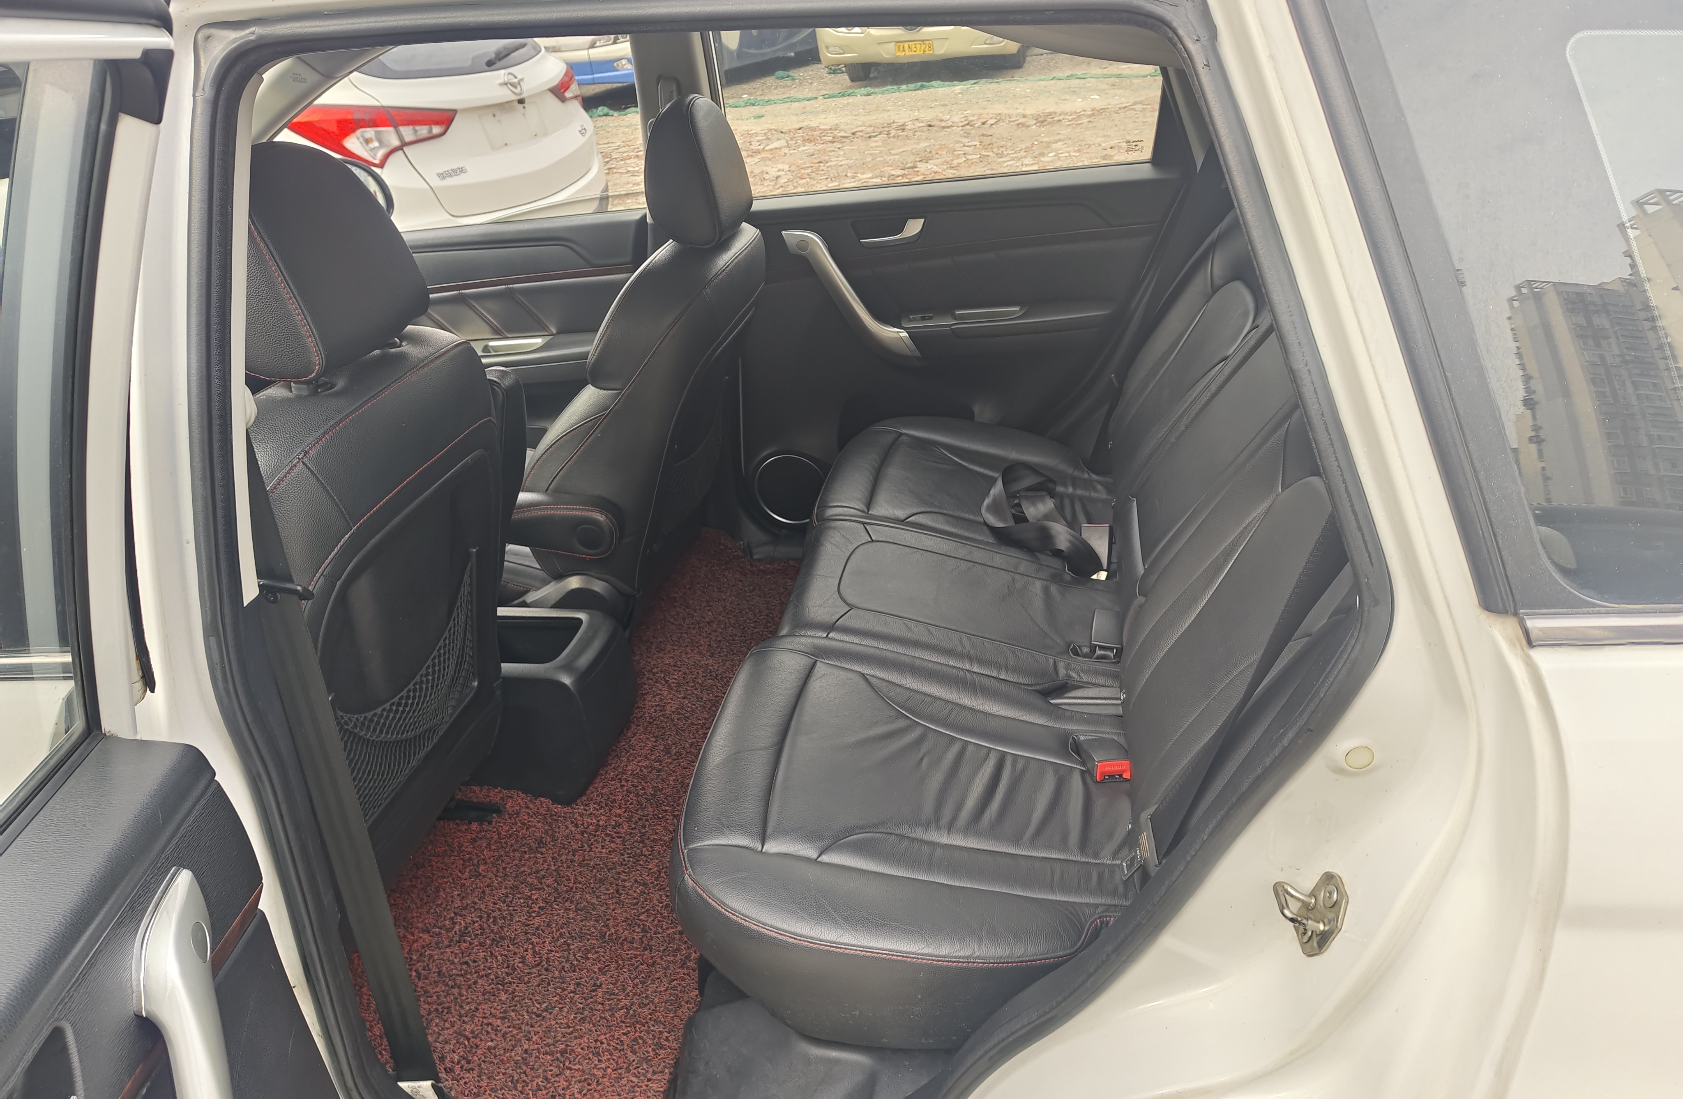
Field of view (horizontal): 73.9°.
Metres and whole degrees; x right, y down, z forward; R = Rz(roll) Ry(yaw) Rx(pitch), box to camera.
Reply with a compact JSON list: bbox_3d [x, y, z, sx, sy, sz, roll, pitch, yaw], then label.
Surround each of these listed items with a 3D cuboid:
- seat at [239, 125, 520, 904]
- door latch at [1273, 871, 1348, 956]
[{"bbox_3d":[-0.824,0.041,1.413,0.820,1.040,0.550,0,29,12],"label":"seat"},{"bbox_3d":[0.316,0.246,0.753,0.035,0.060,0.041,17,31,1],"label":"door latch"}]

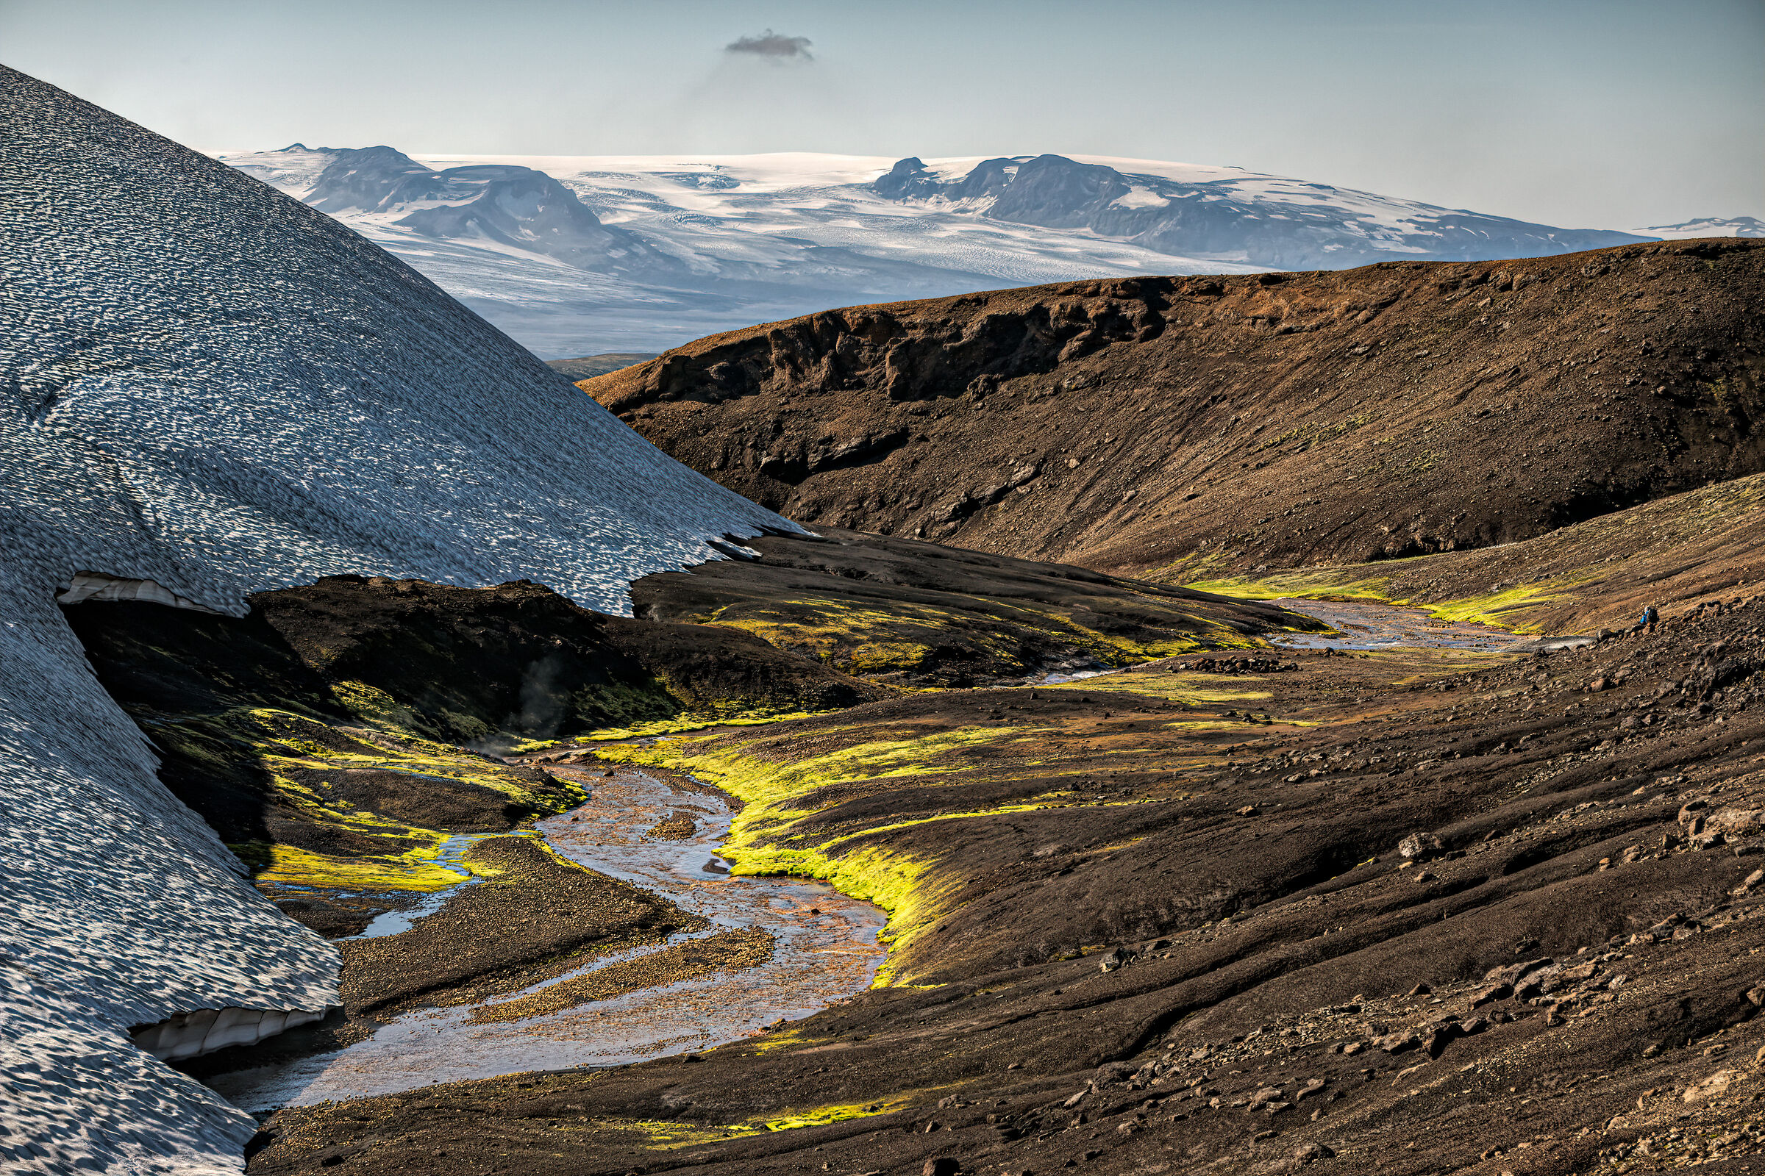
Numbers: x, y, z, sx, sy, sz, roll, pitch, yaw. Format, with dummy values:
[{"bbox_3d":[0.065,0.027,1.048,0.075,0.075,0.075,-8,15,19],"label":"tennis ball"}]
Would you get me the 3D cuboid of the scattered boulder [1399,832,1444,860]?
[{"bbox_3d":[14.860,7.100,115.000,1.200,0.720,0.950,0,5,0],"label":"scattered boulder"}]

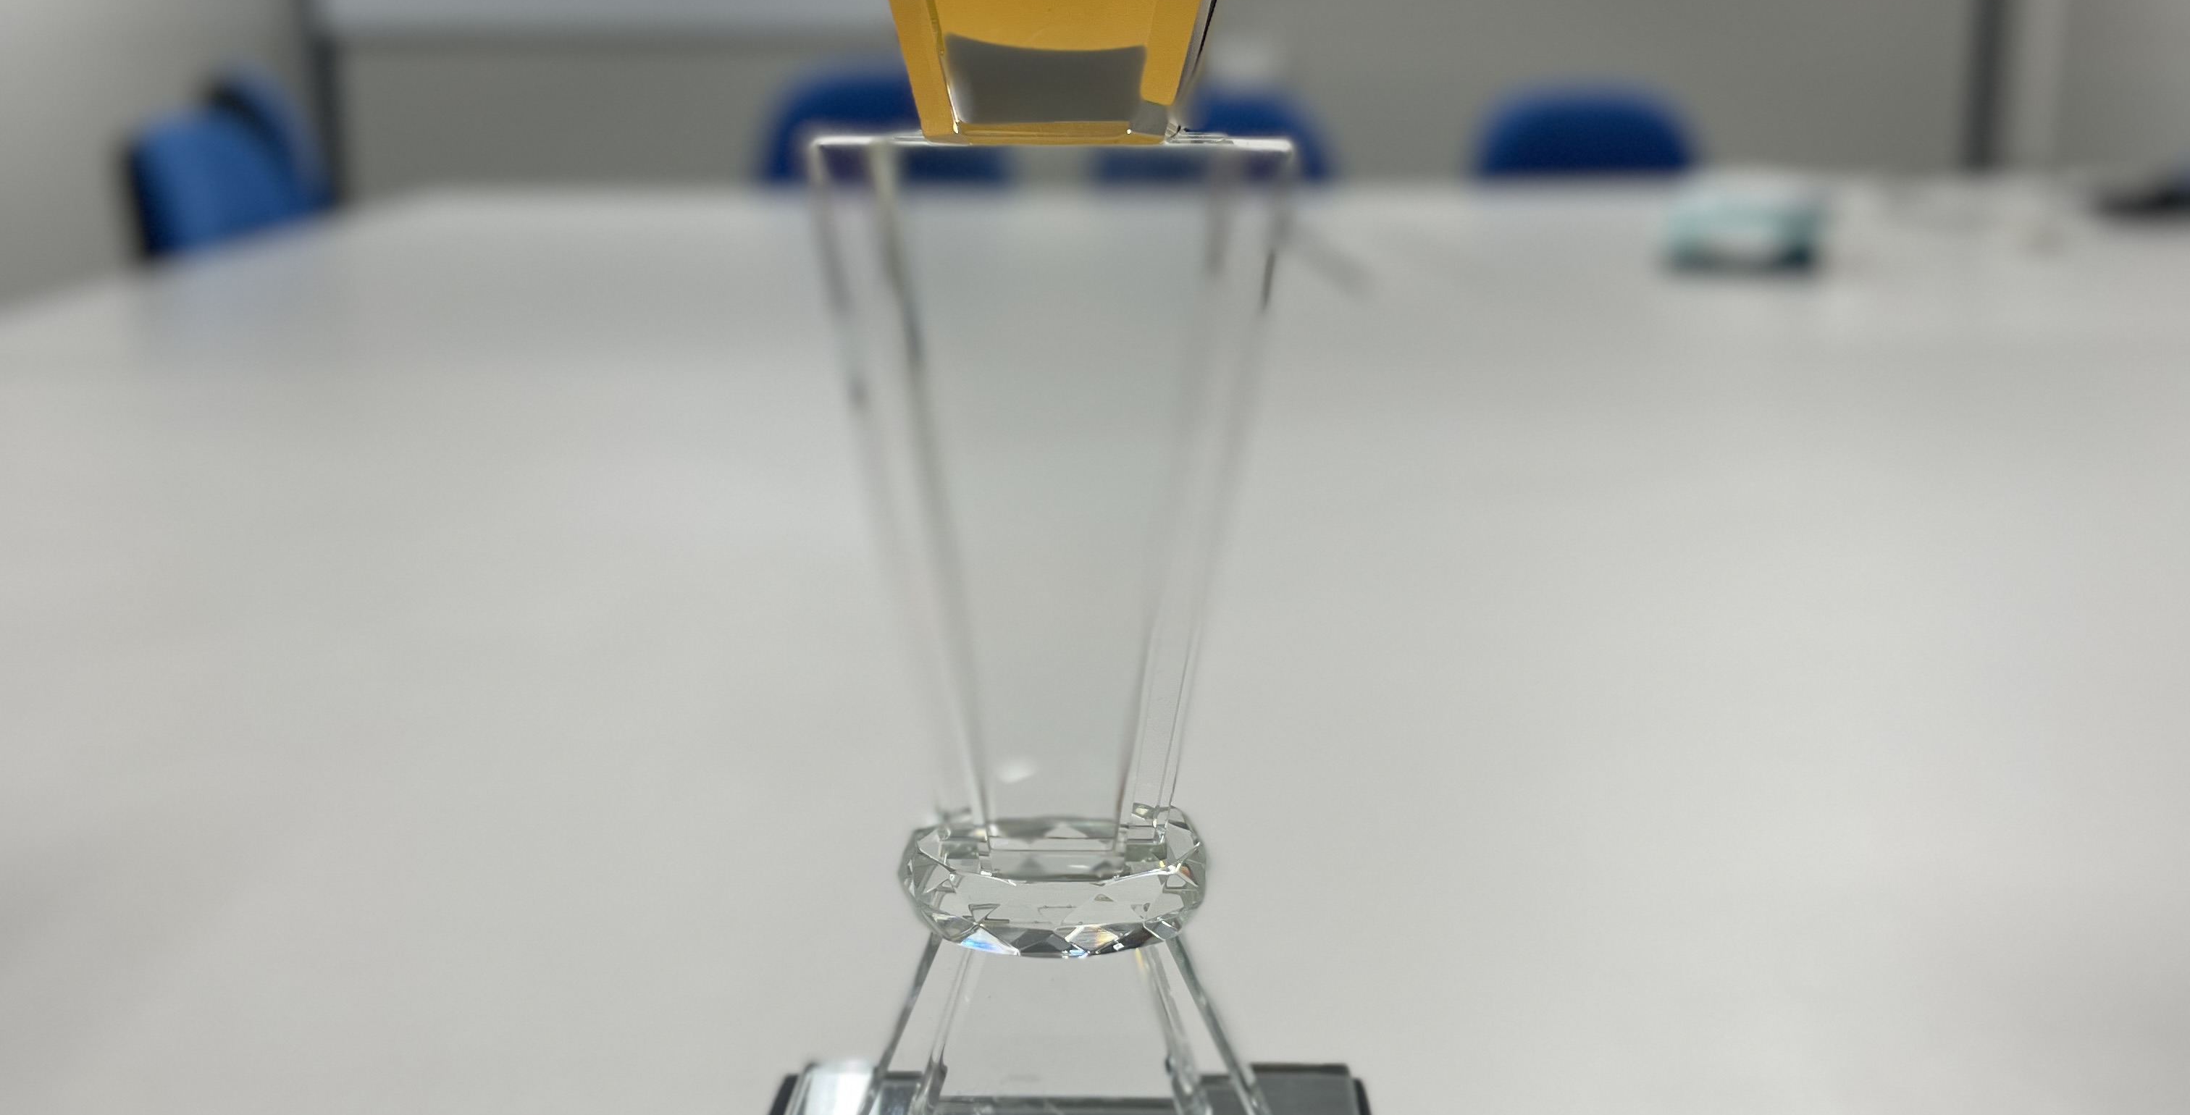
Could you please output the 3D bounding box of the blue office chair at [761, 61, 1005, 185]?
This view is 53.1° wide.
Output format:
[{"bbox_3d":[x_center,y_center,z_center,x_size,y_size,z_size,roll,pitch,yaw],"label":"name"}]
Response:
[{"bbox_3d":[-0.422,-0.467,4.358,0.580,0.975,0.580,0,12,-2],"label":"blue office chair"}]

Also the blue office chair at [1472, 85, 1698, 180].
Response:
[{"bbox_3d":[1.046,-0.482,4.532,0.580,0.935,0.580,0,12,-2],"label":"blue office chair"}]

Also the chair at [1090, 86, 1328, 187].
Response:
[{"bbox_3d":[0.255,-0.459,4.420,0.580,0.935,0.580,0,12,-2],"label":"chair"}]

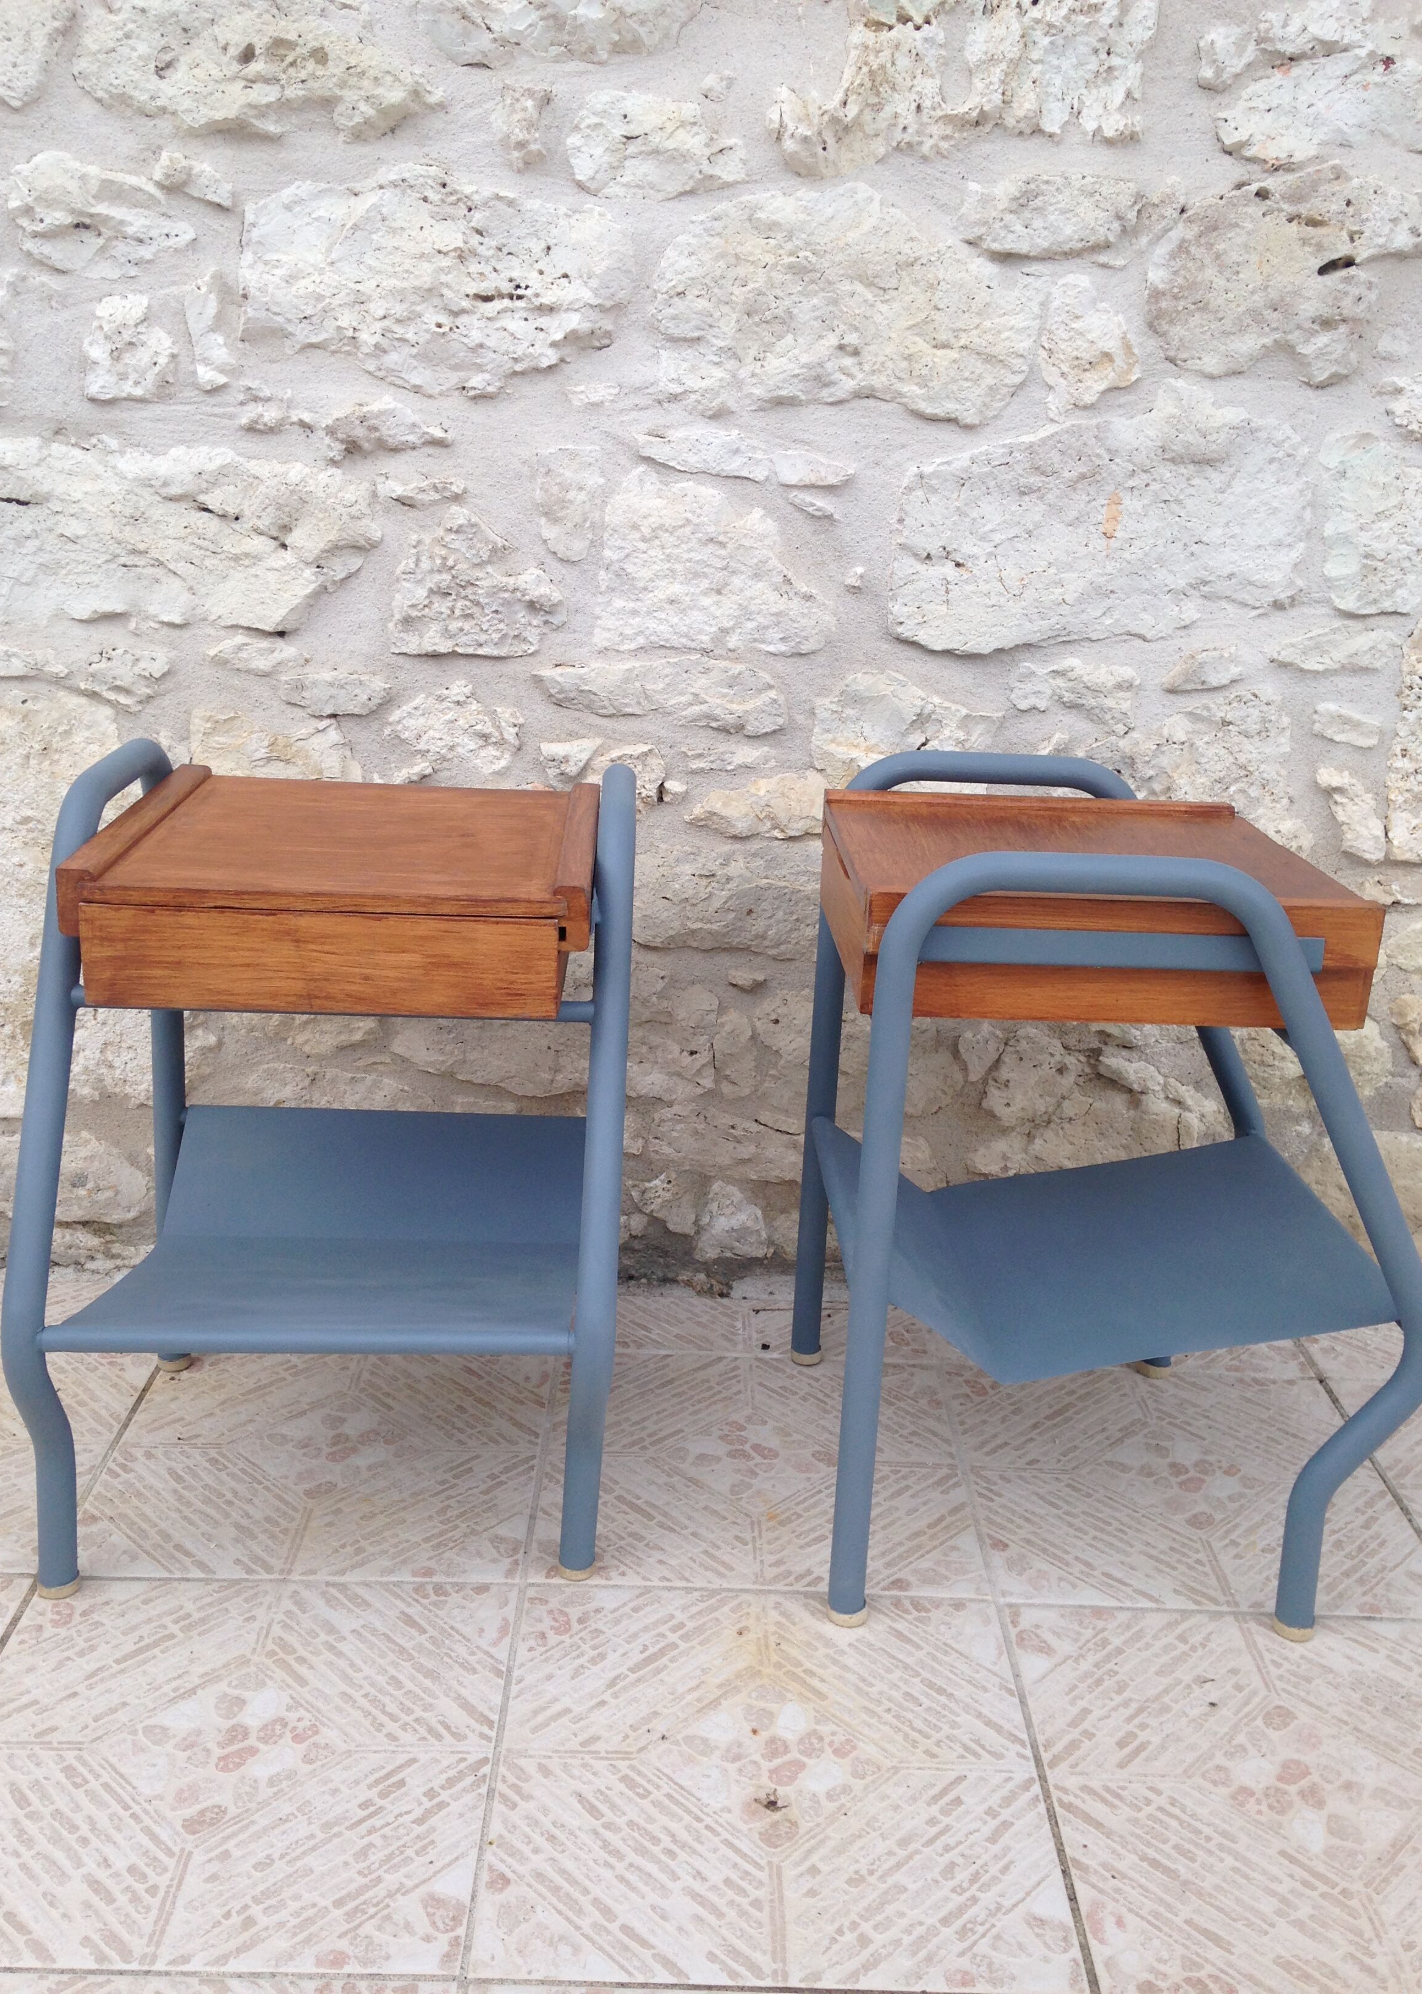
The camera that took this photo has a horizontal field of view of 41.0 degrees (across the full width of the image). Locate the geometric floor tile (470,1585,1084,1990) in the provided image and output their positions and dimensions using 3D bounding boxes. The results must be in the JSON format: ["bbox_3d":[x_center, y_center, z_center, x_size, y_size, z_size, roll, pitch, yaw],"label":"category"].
[{"bbox_3d":[0.036,0.481,1.182,0.333,0.010,0.333,2,18,-1],"label":"geometric floor tile"}]

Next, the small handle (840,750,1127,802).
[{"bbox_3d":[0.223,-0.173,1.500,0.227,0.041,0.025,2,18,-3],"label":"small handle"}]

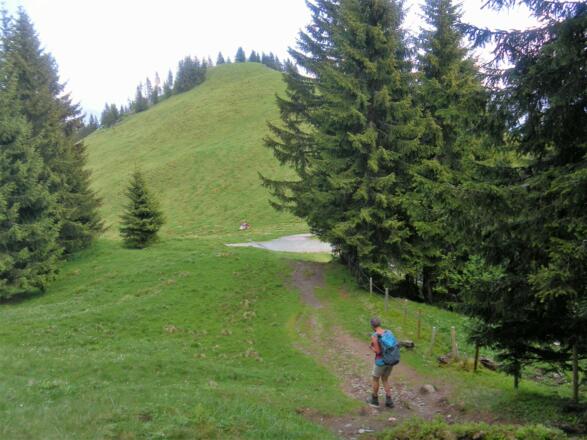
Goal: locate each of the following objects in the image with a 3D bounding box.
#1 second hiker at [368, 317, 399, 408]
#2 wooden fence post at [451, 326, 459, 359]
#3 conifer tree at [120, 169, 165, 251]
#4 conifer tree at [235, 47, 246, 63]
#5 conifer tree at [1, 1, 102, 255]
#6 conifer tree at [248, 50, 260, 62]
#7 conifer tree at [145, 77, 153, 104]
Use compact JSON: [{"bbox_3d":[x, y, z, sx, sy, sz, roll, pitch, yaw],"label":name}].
[{"bbox_3d":[1.668,2.623,11.000,0.580,1.680,0.540,3,4,41],"label":"second hiker"},{"bbox_3d":[4.884,3.716,18.000,0.130,0.970,0.130,-2,3,0],"label":"wooden fence post"},{"bbox_3d":[-11.783,-0.814,46.000,3.600,6.100,3.600,0,3,0],"label":"conifer tree"},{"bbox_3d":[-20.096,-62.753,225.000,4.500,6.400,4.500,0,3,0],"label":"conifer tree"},{"bbox_3d":[-16.380,-5.966,40.000,7.200,16.600,7.200,0,3,0],"label":"conifer tree"},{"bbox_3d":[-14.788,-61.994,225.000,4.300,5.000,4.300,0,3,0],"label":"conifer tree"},{"bbox_3d":[-54.980,-49.103,225.000,3.400,10.800,3.400,0,3,0],"label":"conifer tree"}]

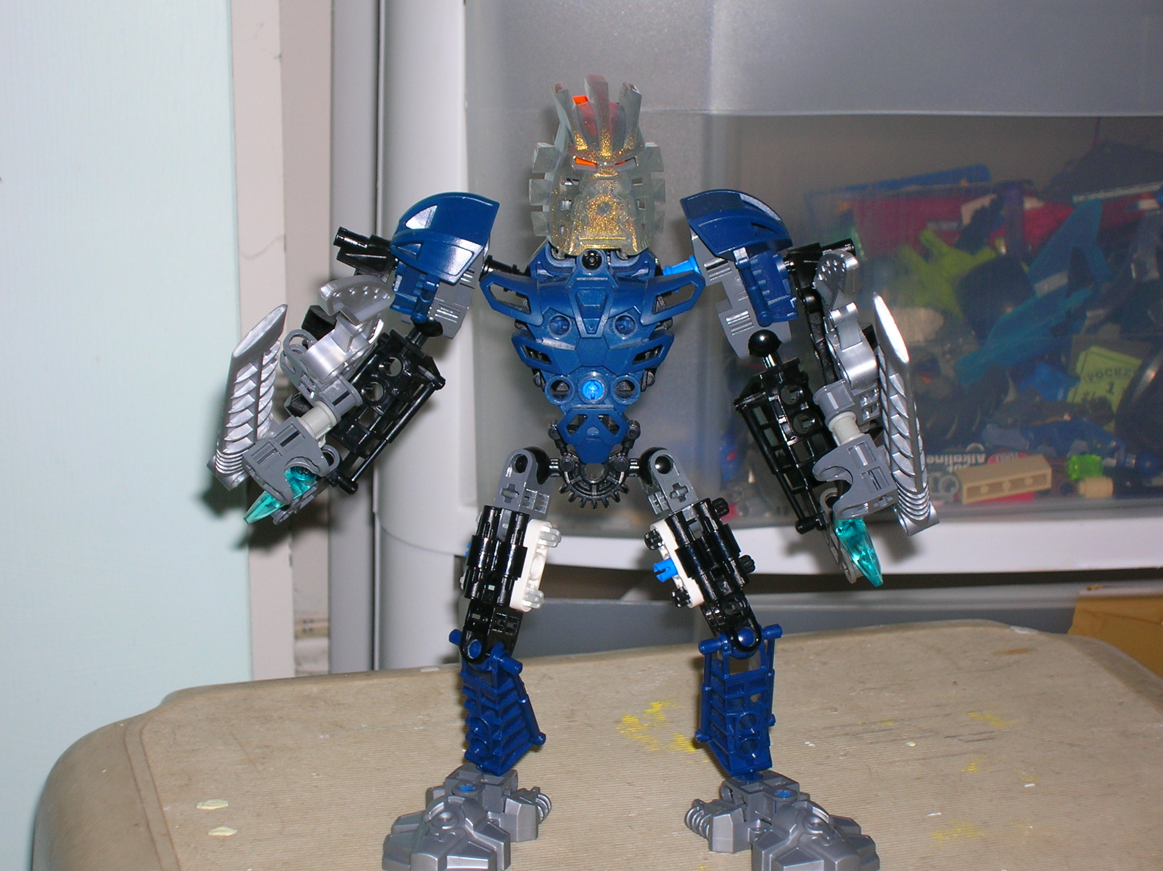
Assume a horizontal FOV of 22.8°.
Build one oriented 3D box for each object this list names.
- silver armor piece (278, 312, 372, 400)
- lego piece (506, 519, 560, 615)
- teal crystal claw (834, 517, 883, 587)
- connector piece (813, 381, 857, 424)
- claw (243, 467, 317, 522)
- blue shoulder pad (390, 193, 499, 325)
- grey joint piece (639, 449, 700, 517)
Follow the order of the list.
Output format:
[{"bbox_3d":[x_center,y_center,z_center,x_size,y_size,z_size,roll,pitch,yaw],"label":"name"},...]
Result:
[{"bbox_3d":[-0.062,-0.019,0.708,0.019,0.021,0.016,34,-19,13],"label":"silver armor piece"},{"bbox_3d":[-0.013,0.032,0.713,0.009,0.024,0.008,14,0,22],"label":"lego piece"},{"bbox_3d":[0.068,0.027,0.702,0.007,0.007,0.023,-10,61,-32],"label":"teal crystal claw"},{"bbox_3d":[0.062,-0.008,0.706,0.009,0.009,0.009,-28,-21,0],"label":"connector piece"},{"bbox_3d":[-0.073,0.014,0.703,0.023,0.007,0.007,-39,33,-23],"label":"claw"},{"bbox_3d":[-0.034,-0.044,0.712,0.024,0.031,0.024,16,9,7],"label":"blue shoulder pad"},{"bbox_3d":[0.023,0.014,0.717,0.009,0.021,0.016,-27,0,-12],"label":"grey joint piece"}]

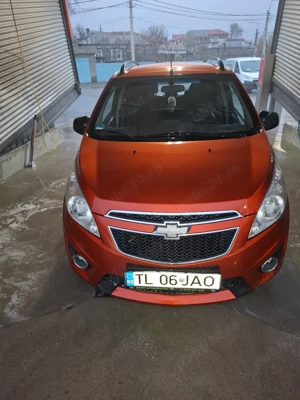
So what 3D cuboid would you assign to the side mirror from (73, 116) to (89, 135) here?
[{"bbox_3d":[-0.591,-0.677,2.406,0.190,0.150,0.120,0,28,5],"label":"side mirror"}]

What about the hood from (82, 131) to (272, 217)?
[{"bbox_3d":[0.140,-0.184,1.702,1.360,0.260,0.880,0,28,5],"label":"hood"}]

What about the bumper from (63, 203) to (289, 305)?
[{"bbox_3d":[0.136,0.265,1.649,1.580,0.520,0.540,0,28,5],"label":"bumper"}]

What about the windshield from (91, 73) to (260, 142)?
[{"bbox_3d":[0.176,-0.776,2.154,1.340,0.430,0.730,0,28,5],"label":"windshield"}]

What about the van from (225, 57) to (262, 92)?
[{"bbox_3d":[6.516,-8.875,18.500,1.900,1.950,4.750,-3,28,0],"label":"van"}]

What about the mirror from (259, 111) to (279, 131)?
[{"bbox_3d":[0.989,-0.680,2.276,0.190,0.150,0.120,0,28,5],"label":"mirror"}]

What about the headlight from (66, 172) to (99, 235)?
[{"bbox_3d":[-0.423,-0.034,1.693,0.330,0.260,0.580,0,28,5],"label":"headlight"}]

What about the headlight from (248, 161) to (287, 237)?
[{"bbox_3d":[0.704,-0.036,1.600,0.330,0.260,0.580,0,28,5],"label":"headlight"}]

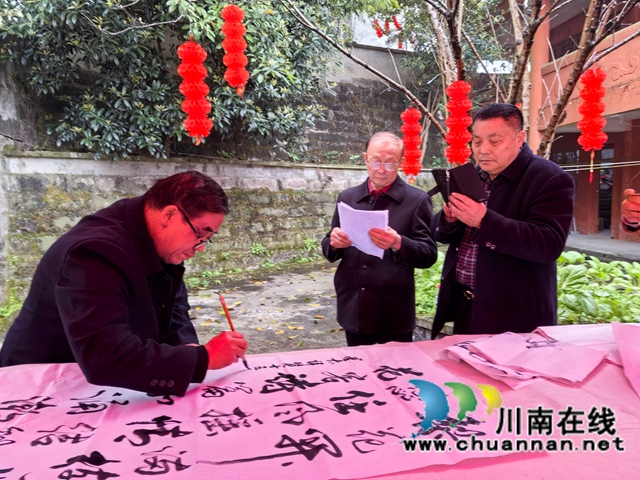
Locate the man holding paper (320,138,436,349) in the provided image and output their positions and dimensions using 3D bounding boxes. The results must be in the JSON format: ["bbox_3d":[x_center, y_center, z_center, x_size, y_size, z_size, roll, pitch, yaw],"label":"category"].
[{"bbox_3d":[0.280,0.330,2.380,0.570,1.660,0.450,2,6,22],"label":"man holding paper"}]

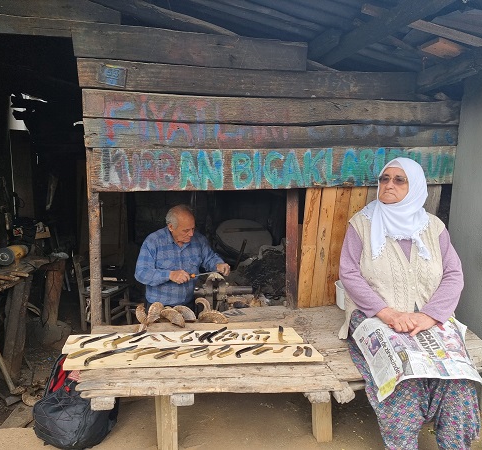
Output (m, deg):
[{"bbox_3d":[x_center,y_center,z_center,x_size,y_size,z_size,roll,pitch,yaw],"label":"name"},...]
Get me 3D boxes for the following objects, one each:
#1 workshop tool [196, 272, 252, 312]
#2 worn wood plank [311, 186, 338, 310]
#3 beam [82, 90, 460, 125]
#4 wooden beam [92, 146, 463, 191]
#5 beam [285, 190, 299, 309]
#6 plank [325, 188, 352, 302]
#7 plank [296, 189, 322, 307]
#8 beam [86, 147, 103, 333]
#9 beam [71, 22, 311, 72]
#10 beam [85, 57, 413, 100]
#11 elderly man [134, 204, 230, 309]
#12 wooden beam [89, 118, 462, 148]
[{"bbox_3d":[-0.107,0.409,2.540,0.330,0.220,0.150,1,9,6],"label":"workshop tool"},{"bbox_3d":[0.553,0.156,2.791,0.091,0.832,0.025,3,6,-14],"label":"worn wood plank"},{"bbox_3d":[0.300,-0.652,2.350,2.239,0.140,0.045,-3,10,-16],"label":"beam"},{"bbox_3d":[0.306,-0.329,2.402,2.217,0.227,0.040,-3,10,-16],"label":"wooden beam"},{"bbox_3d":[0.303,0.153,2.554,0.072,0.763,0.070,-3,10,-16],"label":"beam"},{"bbox_3d":[0.600,0.137,2.622,0.082,0.768,0.028,3,8,-17],"label":"plank"},{"bbox_3d":[0.455,0.162,2.768,0.088,0.839,0.025,2,6,-13],"label":"plank"},{"bbox_3d":[-0.854,0.132,2.446,0.070,1.147,0.060,-1,7,-13],"label":"beam"},{"bbox_3d":[-0.221,-0.907,2.154,1.208,0.148,0.040,-3,10,-16],"label":"beam"},{"bbox_3d":[0.133,-0.868,2.511,2.087,0.171,0.040,-2,7,-13],"label":"beam"},{"bbox_3d":[-0.411,0.491,2.851,0.500,1.250,0.480,-3,8,-32],"label":"elderly man"},{"bbox_3d":[0.301,-0.511,2.373,2.237,0.134,0.045,-3,10,-16],"label":"wooden beam"}]

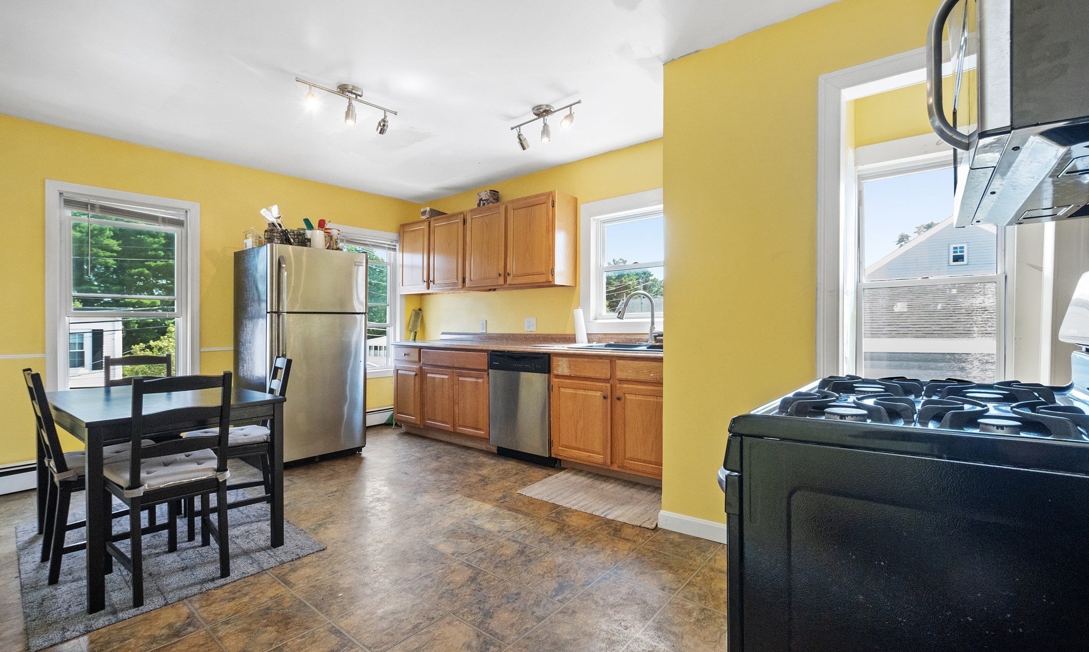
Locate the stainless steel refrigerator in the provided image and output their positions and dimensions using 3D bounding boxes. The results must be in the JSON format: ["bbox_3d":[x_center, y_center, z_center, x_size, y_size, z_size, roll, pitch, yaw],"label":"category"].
[{"bbox_3d":[-2.050,0.241,3.830,0.740,1.710,0.760,0,0,38],"label":"stainless steel refrigerator"}]

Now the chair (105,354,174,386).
[{"bbox_3d":[-2.330,0.636,2.662,0.480,0.890,0.400,0,0,41],"label":"chair"}]

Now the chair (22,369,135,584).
[{"bbox_3d":[-2.075,0.640,2.135,0.420,0.900,0.480,0,0,38],"label":"chair"}]

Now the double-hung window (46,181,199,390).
[{"bbox_3d":[-3.225,-0.230,3.527,0.120,1.600,0.875,0,0,44],"label":"double-hung window"}]

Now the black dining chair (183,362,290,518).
[{"bbox_3d":[-1.735,0.637,2.555,0.480,0.900,0.420,0,0,-41],"label":"black dining chair"}]

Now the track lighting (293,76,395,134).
[{"bbox_3d":[-1.155,-1.310,2.699,0.587,0.245,0.140,0,0,-44],"label":"track lighting"}]

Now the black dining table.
[{"bbox_3d":[-1.960,0.715,2.318,1.160,0.735,0.725,0,0,37],"label":"black dining table"}]

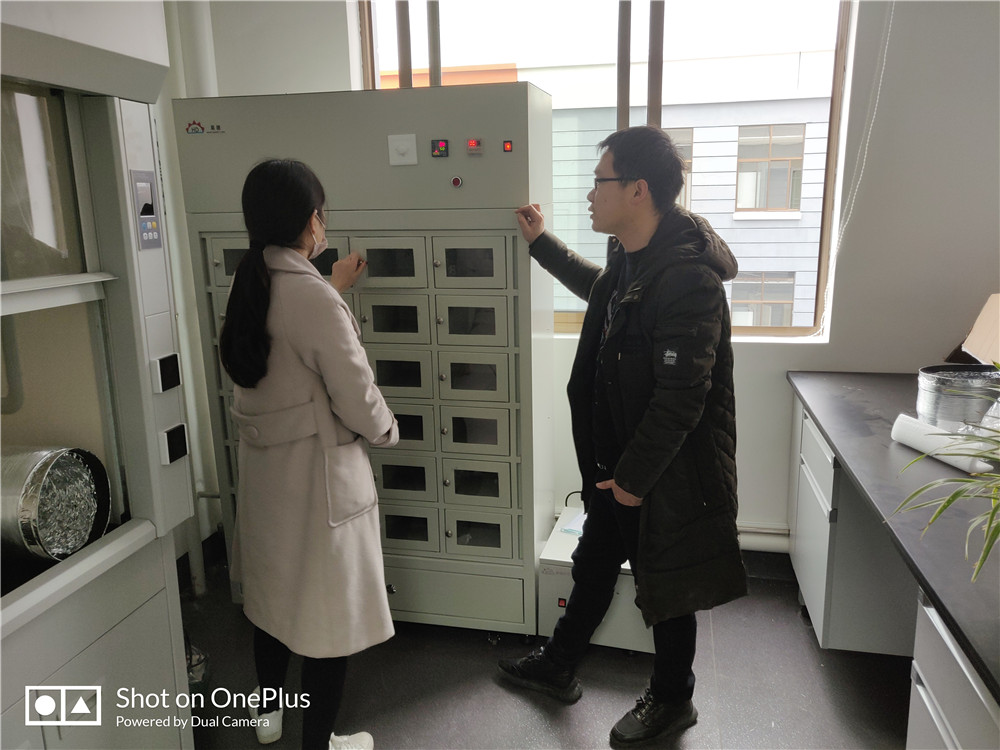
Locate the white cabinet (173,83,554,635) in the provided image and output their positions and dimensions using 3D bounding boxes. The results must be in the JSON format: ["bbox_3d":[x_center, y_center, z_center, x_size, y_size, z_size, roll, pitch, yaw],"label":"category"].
[{"bbox_3d":[-0.413,-0.035,2.607,1.153,1.800,0.450,2,14,12],"label":"white cabinet"}]

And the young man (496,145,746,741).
[{"bbox_3d":[0.347,0.189,2.055,0.670,1.690,0.550,-4,14,-9],"label":"young man"}]

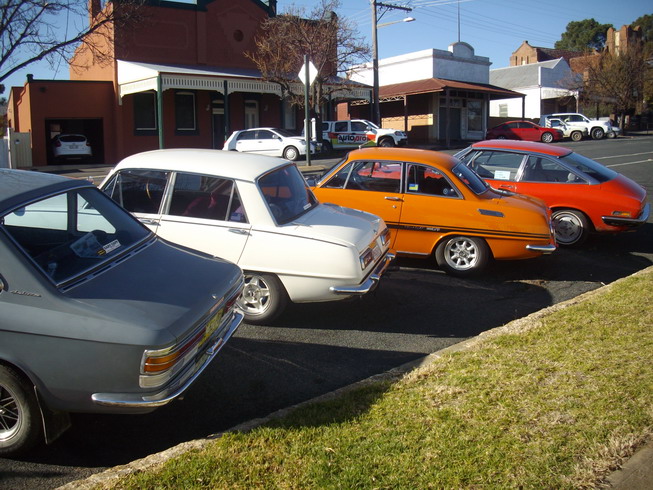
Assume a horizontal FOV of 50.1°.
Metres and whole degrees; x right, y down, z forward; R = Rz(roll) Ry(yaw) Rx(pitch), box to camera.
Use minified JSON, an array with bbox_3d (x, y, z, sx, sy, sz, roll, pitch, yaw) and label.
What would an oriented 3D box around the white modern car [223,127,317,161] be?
[{"bbox_3d":[-2.432,-4.249,29.938,4.180,1.475,1.695,-1,7,17],"label":"white modern car"}]

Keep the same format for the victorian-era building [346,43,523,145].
[{"bbox_3d":[7.156,-10.111,47.865,8.100,7.000,10.200,-7,9,-39],"label":"victorian-era building"}]

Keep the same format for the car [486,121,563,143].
[{"bbox_3d":[12.268,-6.974,43.352,4.750,1.450,1.810,-1,7,17],"label":"car"}]

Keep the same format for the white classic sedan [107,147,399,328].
[{"bbox_3d":[-1.408,-0.195,6.702,4.020,1.395,1.500,5,13,14],"label":"white classic sedan"}]

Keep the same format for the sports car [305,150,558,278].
[{"bbox_3d":[0.754,-0.513,8.498,4.000,1.345,1.500,5,13,17],"label":"sports car"}]

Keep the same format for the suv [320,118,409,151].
[{"bbox_3d":[1.484,-5.382,34.989,5.150,1.760,1.820,-1,7,16],"label":"suv"}]

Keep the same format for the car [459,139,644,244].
[{"bbox_3d":[2.369,-0.842,10.227,4.280,1.320,1.600,6,13,22],"label":"car"}]

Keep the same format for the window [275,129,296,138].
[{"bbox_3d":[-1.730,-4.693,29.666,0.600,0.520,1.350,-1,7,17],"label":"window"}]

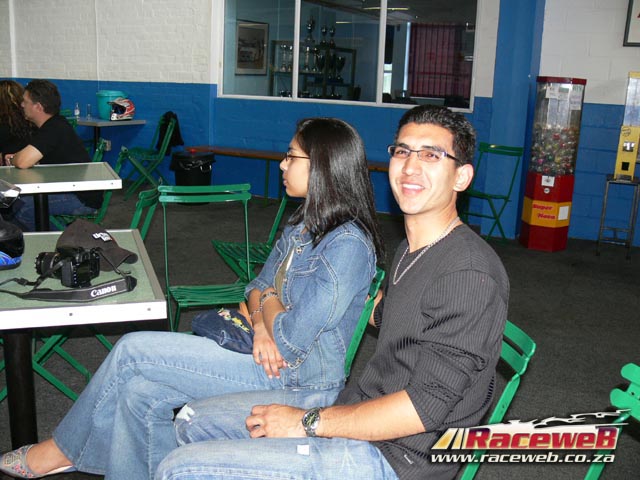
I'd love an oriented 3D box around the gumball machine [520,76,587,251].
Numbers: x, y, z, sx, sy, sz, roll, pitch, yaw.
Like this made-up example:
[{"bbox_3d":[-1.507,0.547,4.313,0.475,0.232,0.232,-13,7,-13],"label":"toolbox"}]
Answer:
[{"bbox_3d":[1.945,-0.633,5.396,0.410,1.410,0.370,9,15,25],"label":"gumball machine"}]

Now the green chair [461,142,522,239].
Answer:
[{"bbox_3d":[1.365,-0.381,5.485,0.420,0.830,0.540,15,19,40],"label":"green chair"}]

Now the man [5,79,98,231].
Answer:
[{"bbox_3d":[-1.705,-0.387,4.114,0.730,1.270,0.520,2,14,-2],"label":"man"}]

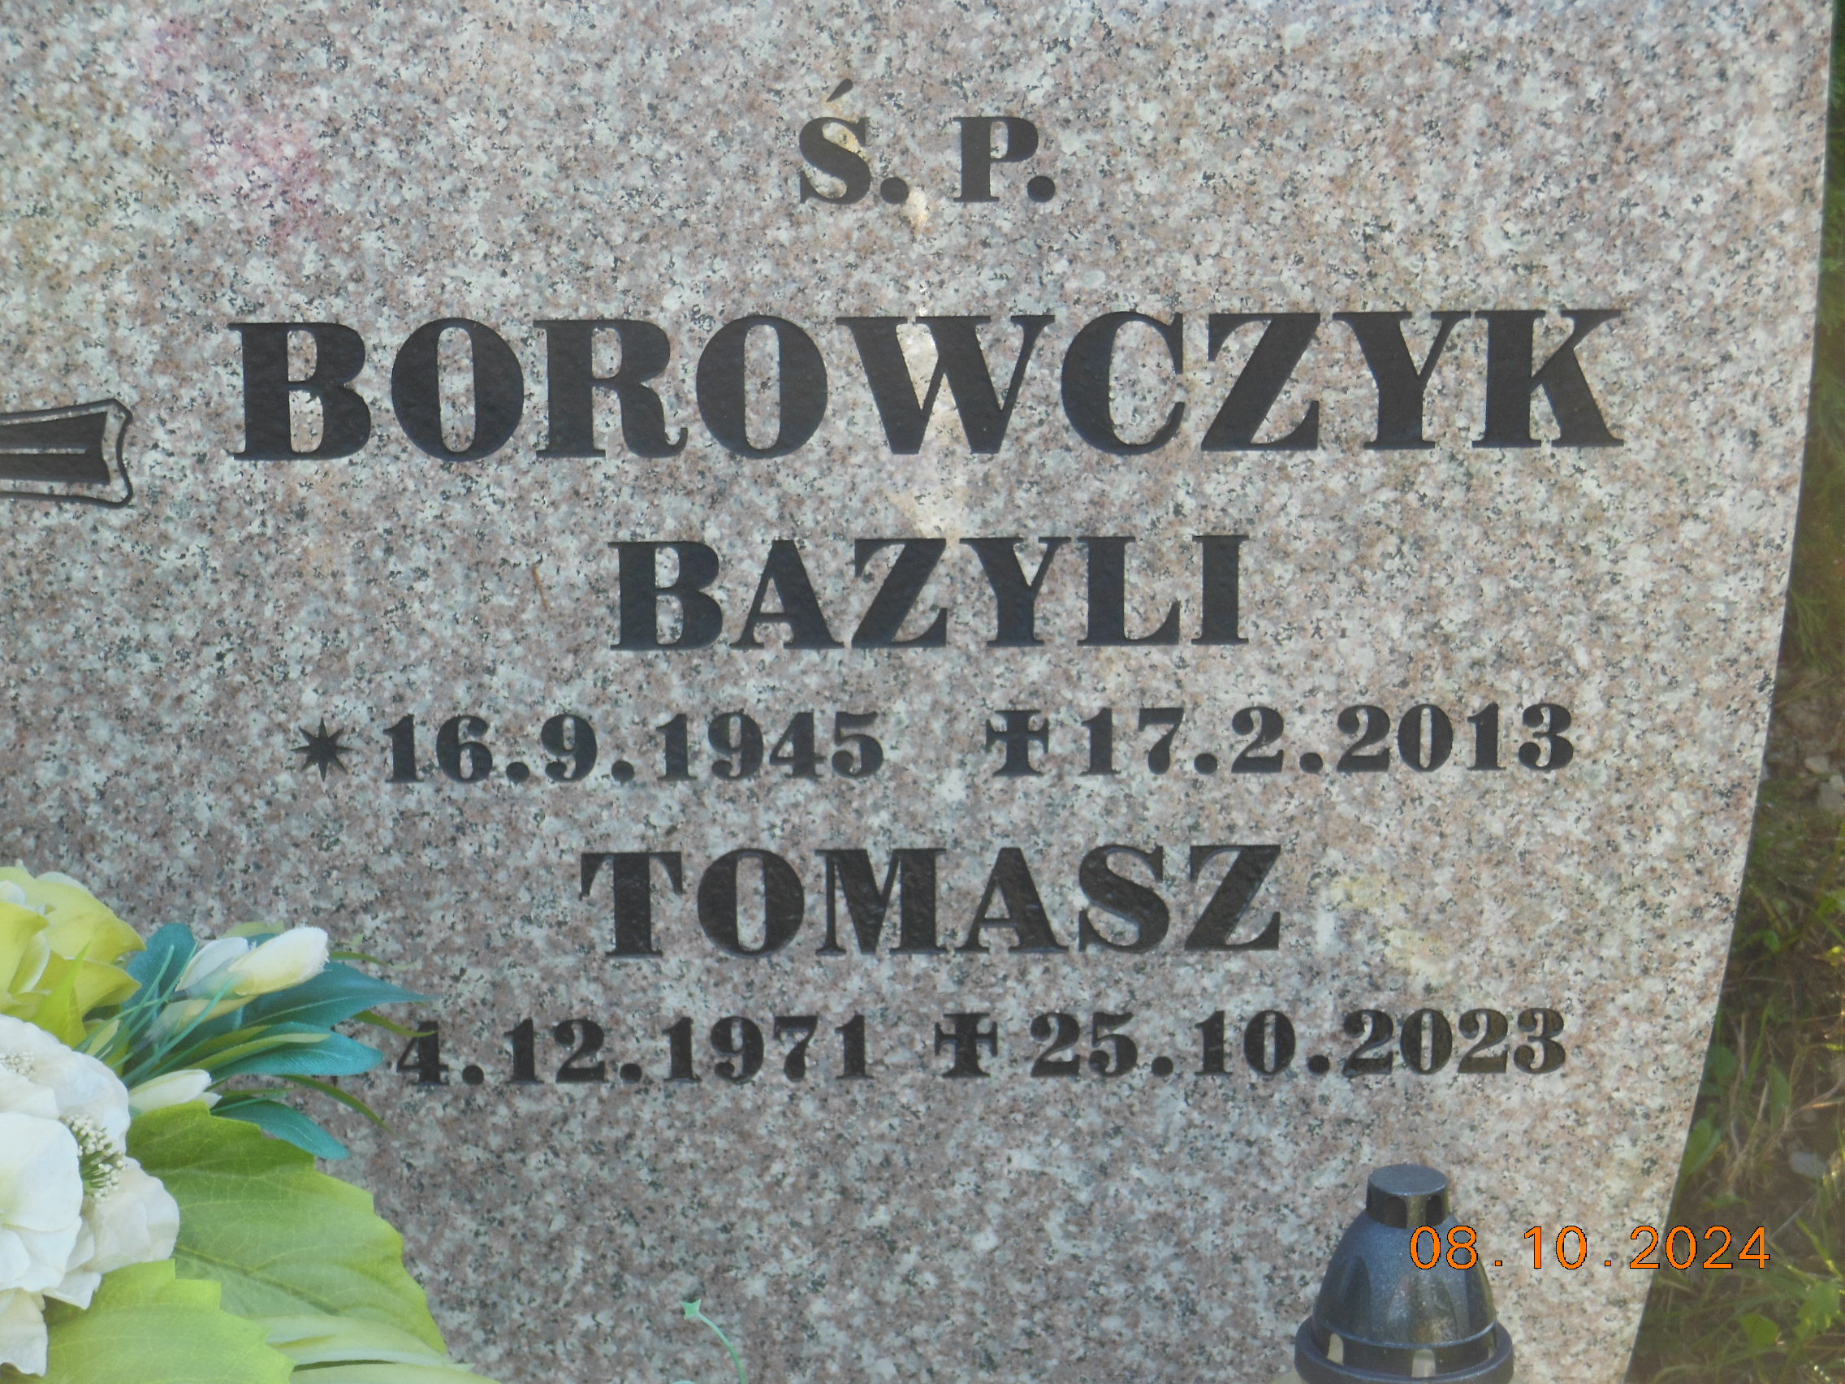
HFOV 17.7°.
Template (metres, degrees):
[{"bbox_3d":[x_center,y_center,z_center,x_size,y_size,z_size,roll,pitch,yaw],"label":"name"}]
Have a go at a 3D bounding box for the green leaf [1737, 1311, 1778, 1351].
[{"bbox_3d":[0.473,0.361,3.348,0.023,0.019,0.014,0,18,0],"label":"green leaf"}]

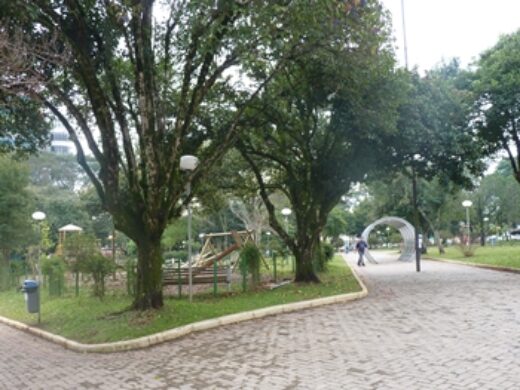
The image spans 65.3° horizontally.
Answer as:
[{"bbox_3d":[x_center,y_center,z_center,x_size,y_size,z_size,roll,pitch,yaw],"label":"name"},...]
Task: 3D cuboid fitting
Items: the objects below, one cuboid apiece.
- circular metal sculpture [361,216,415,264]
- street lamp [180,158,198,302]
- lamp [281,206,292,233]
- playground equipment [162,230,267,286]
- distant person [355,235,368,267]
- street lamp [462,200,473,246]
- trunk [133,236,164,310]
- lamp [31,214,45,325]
[{"bbox_3d":[7.460,2.653,24.148,2.950,2.700,2.100,-2,-6,7],"label":"circular metal sculpture"},{"bbox_3d":[-1.676,0.775,9.802,0.420,3.543,0.420,-2,-6,0],"label":"street lamp"},{"bbox_3d":[1.574,2.382,24.125,0.450,3.287,0.450,-2,-6,0],"label":"lamp"},{"bbox_3d":[-1.632,2.160,14.404,3.500,1.793,2.200,-1,-6,-3],"label":"playground equipment"},{"bbox_3d":[5.252,2.881,21.174,0.550,1.631,0.400,-2,-6,6],"label":"distant person"},{"bbox_3d":[13.903,2.207,27.289,0.450,3.691,0.450,-2,-6,0],"label":"street lamp"},{"bbox_3d":[-2.484,1.723,9.178,0.600,1.514,0.600,-2,-6,0],"label":"trunk"},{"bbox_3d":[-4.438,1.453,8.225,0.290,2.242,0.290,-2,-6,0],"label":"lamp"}]

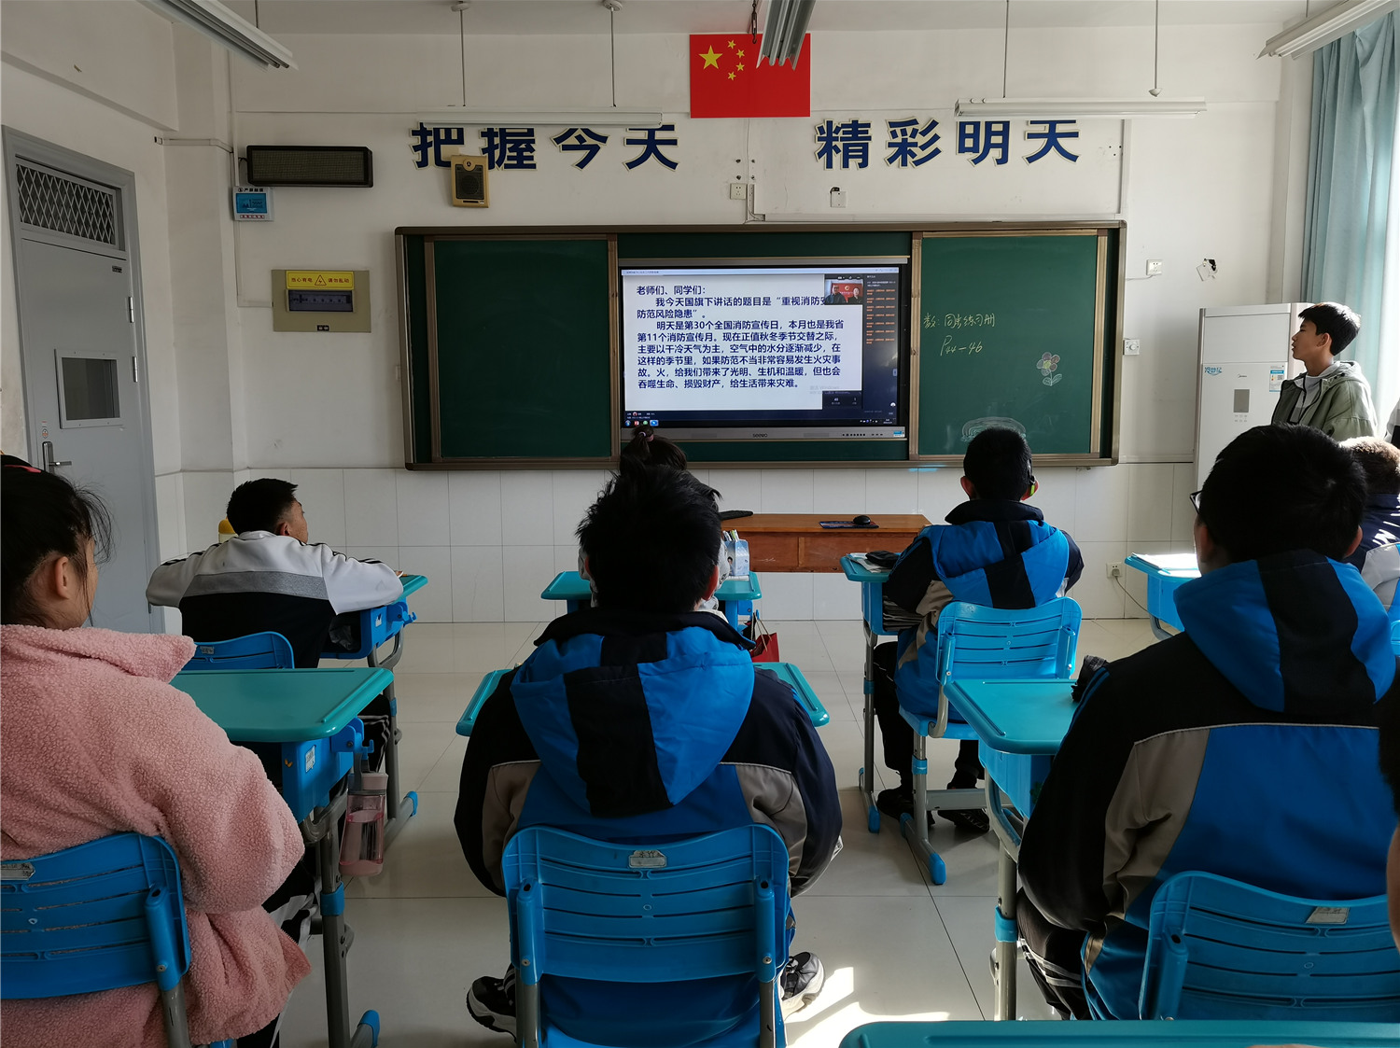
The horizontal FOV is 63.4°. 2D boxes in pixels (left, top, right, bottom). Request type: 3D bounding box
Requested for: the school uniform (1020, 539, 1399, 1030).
[{"bbox_3d":[0.793,0.538,1.808,0.580,1.020,0.720,0,7,-1],"label":"school uniform"}]

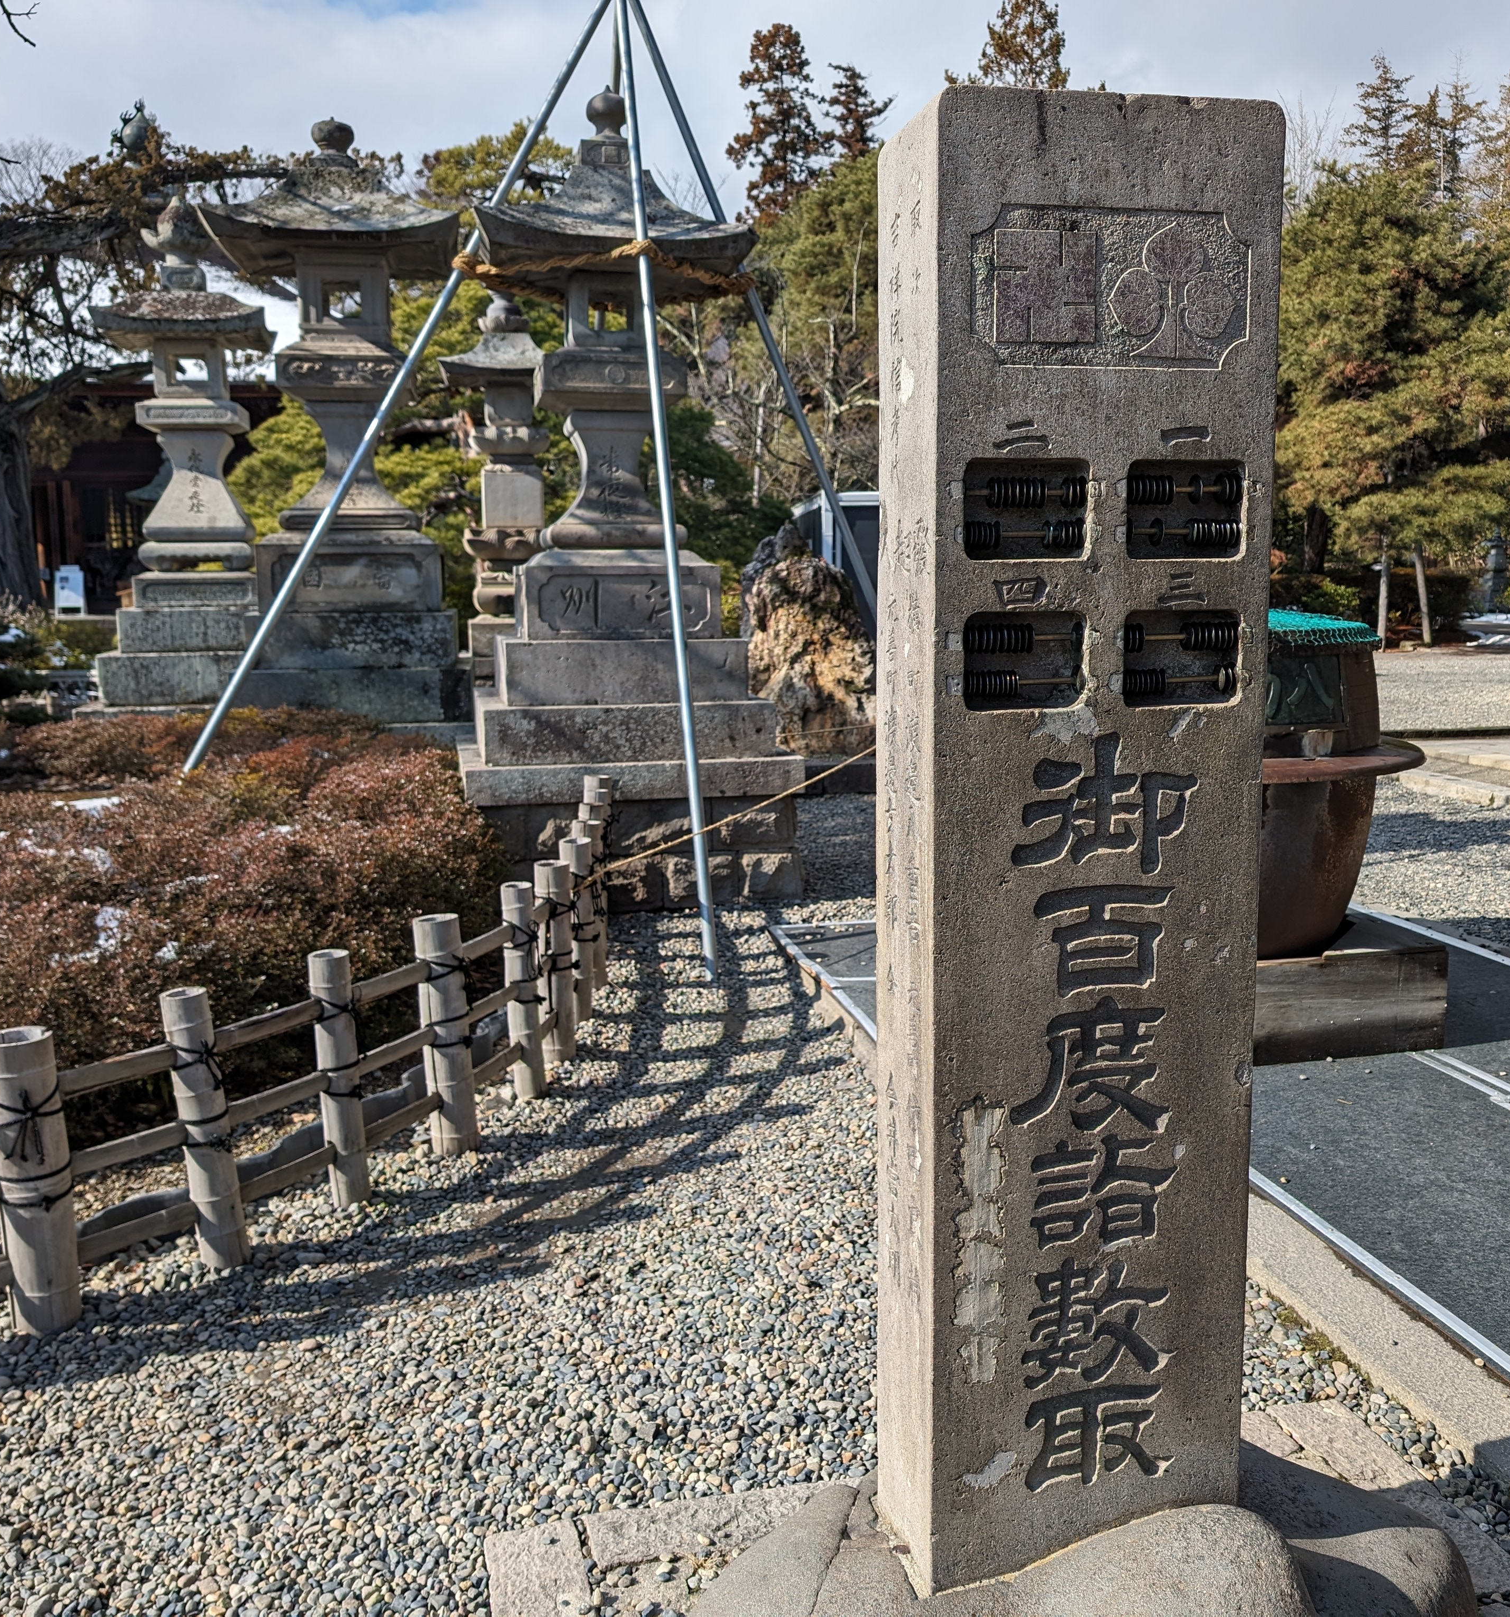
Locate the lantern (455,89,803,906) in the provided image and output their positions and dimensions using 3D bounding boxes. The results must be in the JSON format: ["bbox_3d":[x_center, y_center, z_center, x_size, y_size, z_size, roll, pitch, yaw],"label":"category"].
[{"bbox_3d":[-0.692,-1.492,7.157,1.500,3.710,1.500,-2,9,-13],"label":"lantern"}]

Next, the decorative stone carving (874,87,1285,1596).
[{"bbox_3d":[0.438,0.087,2.129,0.465,2.008,0.264,-2,8,-11],"label":"decorative stone carving"}]

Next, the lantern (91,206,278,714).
[{"bbox_3d":[-3.367,-2.118,8.967,1.100,2.972,1.100,-2,9,-13],"label":"lantern"}]

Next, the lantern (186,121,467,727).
[{"bbox_3d":[-2.212,-2.074,8.094,1.280,3.166,1.280,-2,9,-13],"label":"lantern"}]

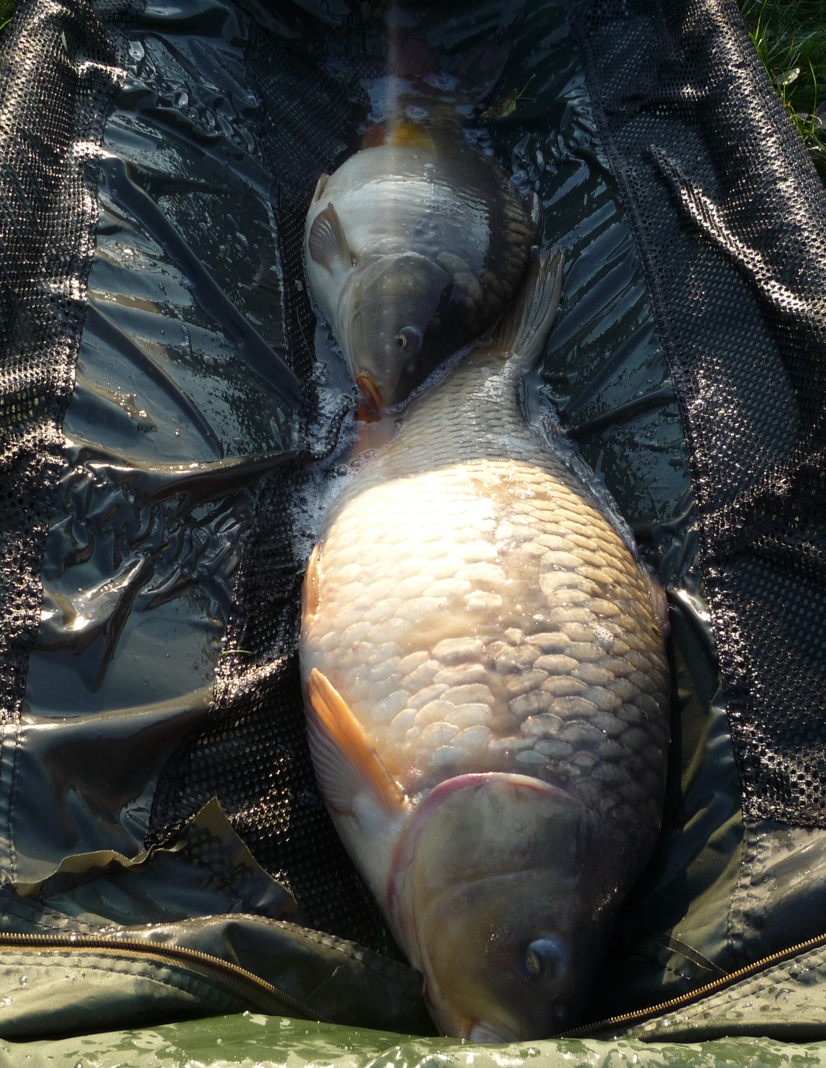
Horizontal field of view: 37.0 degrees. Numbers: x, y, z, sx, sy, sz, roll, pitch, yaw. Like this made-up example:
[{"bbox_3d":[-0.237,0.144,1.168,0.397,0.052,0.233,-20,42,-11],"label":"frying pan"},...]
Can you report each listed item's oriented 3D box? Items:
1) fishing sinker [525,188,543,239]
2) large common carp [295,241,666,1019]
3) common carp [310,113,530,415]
[{"bbox_3d":[0.127,-0.328,1.307,0.030,0.020,0.085,11,51,-1],"label":"fishing sinker"},{"bbox_3d":[0.055,0.004,0.988,0.275,0.145,0.760,8,51,-3],"label":"large common carp"},{"bbox_3d":[0.013,-0.338,1.296,0.235,0.135,0.650,13,49,-2],"label":"common carp"}]

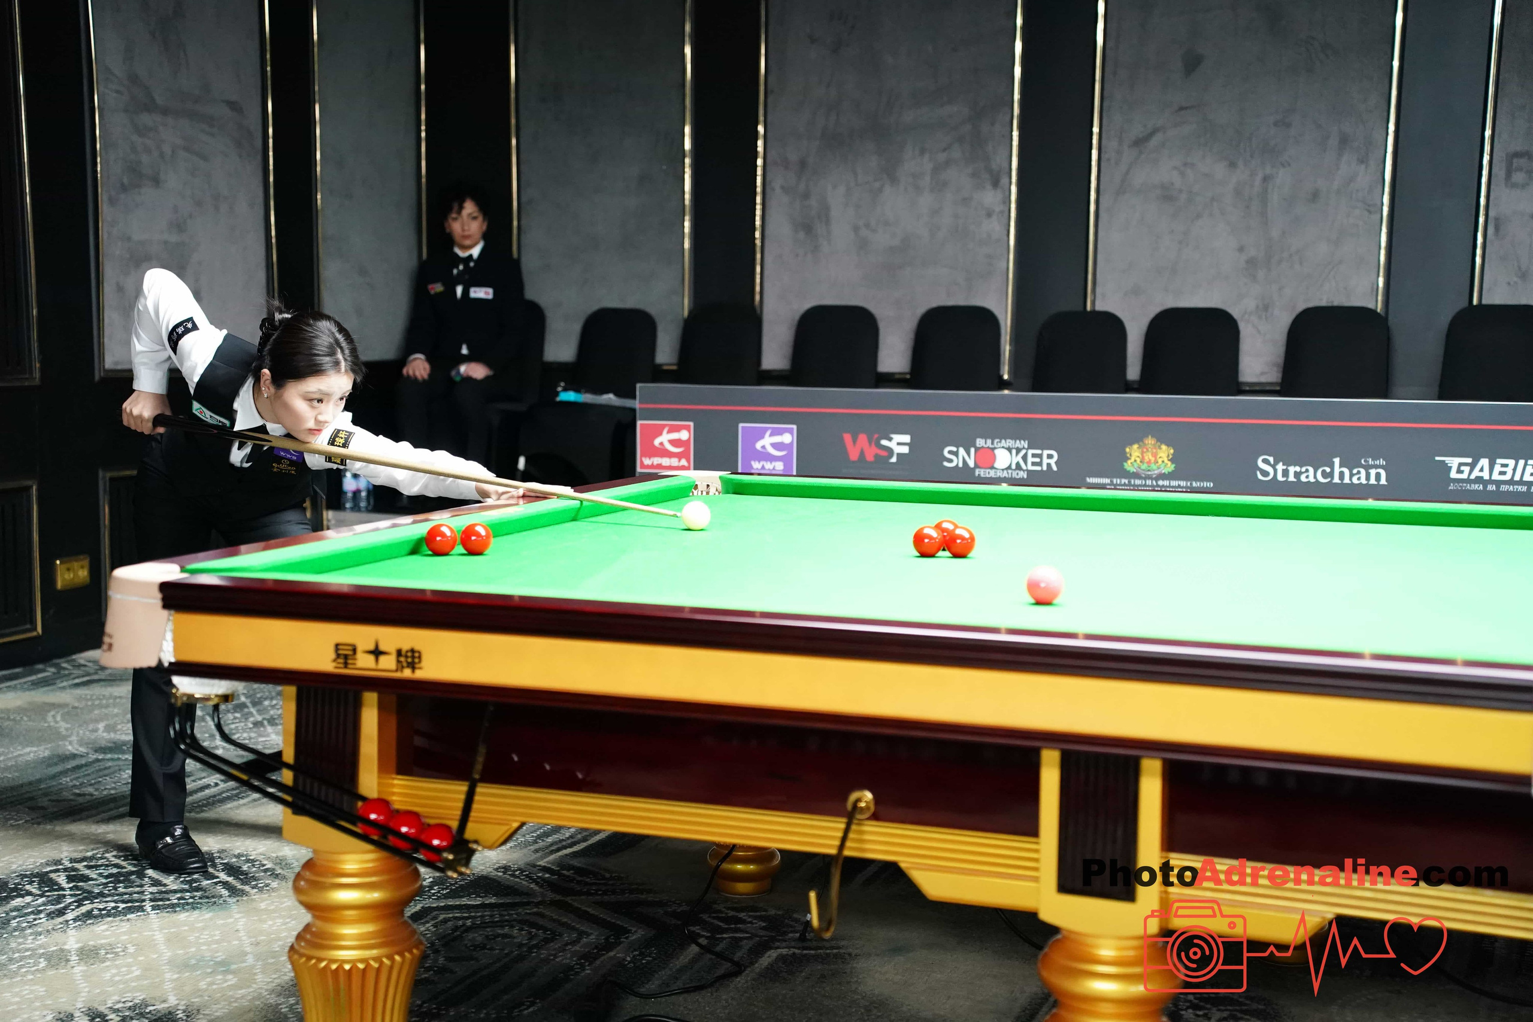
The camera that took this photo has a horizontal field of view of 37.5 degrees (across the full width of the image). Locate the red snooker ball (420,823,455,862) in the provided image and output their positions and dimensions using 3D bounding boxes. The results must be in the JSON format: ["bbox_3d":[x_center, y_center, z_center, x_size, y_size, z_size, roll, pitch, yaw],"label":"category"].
[{"bbox_3d":[-0.440,0.446,3.030,0.052,0.052,0.052,1,6,0],"label":"red snooker ball"}]

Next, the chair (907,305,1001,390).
[{"bbox_3d":[0.672,-0.310,8.794,0.460,0.970,0.560,3,6,21],"label":"chair"}]

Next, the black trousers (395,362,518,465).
[{"bbox_3d":[-1.154,-0.277,8.350,0.450,0.580,0.600,2,6,9],"label":"black trousers"}]

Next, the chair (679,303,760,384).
[{"bbox_3d":[-0.256,-0.342,8.640,0.430,0.900,0.520,3,6,20],"label":"chair"}]

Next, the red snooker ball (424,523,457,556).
[{"bbox_3d":[-0.533,0.047,3.700,0.052,0.052,0.052,1,6,0],"label":"red snooker ball"}]

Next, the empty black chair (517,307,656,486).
[{"bbox_3d":[-0.645,-0.336,8.784,0.430,0.900,0.520,2,6,14],"label":"empty black chair"}]

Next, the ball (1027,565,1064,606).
[{"bbox_3d":[0.396,0.105,3.200,0.052,0.052,0.052,1,6,0],"label":"ball"}]

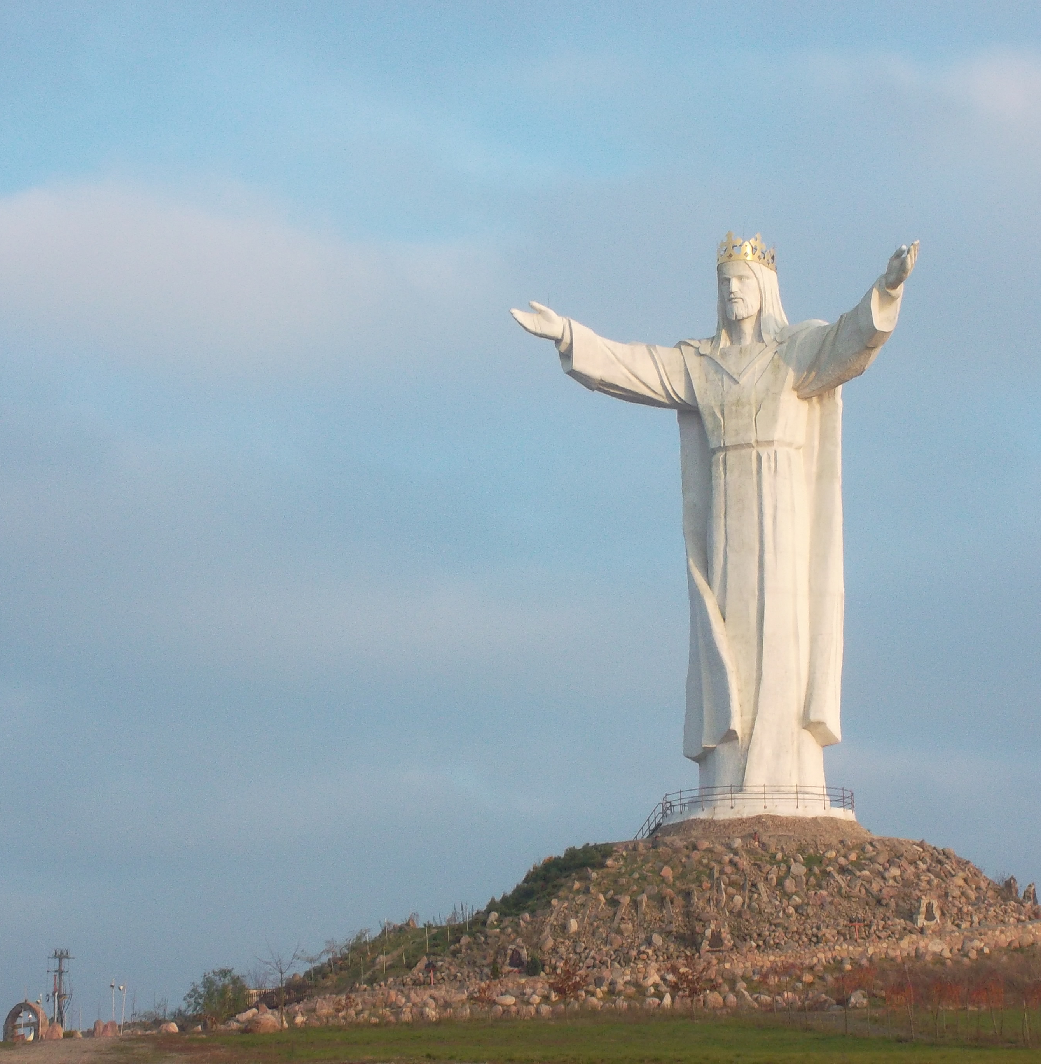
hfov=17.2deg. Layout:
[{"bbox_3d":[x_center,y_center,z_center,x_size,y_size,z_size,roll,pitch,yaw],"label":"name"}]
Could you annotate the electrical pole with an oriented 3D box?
[{"bbox_3d":[-40.082,40.034,300.000,2.400,7.400,0.900,-1,-9,0],"label":"electrical pole"}]

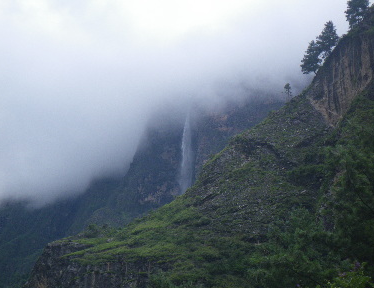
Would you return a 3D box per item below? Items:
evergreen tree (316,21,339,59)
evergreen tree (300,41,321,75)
[{"bbox_3d":[26.240,-19.510,290.000,4.480,7.100,4.350,0,-10,0],"label":"evergreen tree"},{"bbox_3d":[22.900,-16.040,288.000,4.080,6.310,3.960,0,-10,0],"label":"evergreen tree"}]

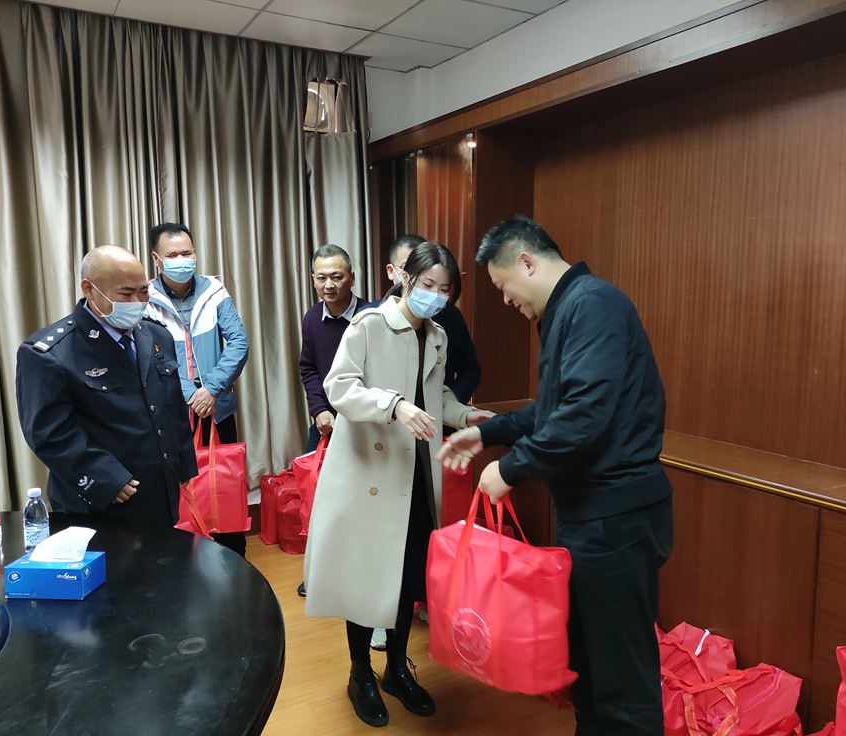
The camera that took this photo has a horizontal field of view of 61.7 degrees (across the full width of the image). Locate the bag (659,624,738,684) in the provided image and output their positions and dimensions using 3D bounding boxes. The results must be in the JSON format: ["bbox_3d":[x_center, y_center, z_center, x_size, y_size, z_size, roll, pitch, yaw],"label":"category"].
[{"bbox_3d":[0.835,1.045,2.270,0.380,0.360,0.220,-6,9,-40],"label":"bag"}]

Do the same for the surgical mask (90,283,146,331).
[{"bbox_3d":[-0.960,-0.195,2.240,0.110,0.120,0.150,22,19,33],"label":"surgical mask"}]

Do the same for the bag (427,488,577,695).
[{"bbox_3d":[0.231,0.633,2.155,0.385,0.545,0.185,2,4,40],"label":"bag"}]

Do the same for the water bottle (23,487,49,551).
[{"bbox_3d":[-1.100,0.433,2.010,0.064,0.190,0.064,0,7,0],"label":"water bottle"}]

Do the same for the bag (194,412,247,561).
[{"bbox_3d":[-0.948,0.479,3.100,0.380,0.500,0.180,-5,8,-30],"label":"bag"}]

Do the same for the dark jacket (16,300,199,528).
[{"bbox_3d":[-1.043,0.170,2.340,0.390,0.780,0.550,3,9,31],"label":"dark jacket"}]

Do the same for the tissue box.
[{"bbox_3d":[-0.854,0.483,1.653,0.185,0.072,0.100,-1,7,5],"label":"tissue box"}]

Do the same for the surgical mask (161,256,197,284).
[{"bbox_3d":[-1.034,-0.416,3.020,0.140,0.110,0.080,-4,8,-27],"label":"surgical mask"}]

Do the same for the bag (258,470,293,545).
[{"bbox_3d":[-0.732,0.762,4.056,0.370,0.400,0.170,-4,8,-23],"label":"bag"}]

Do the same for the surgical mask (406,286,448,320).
[{"bbox_3d":[0.014,-0.210,2.270,0.135,0.103,0.082,11,21,-38],"label":"surgical mask"}]

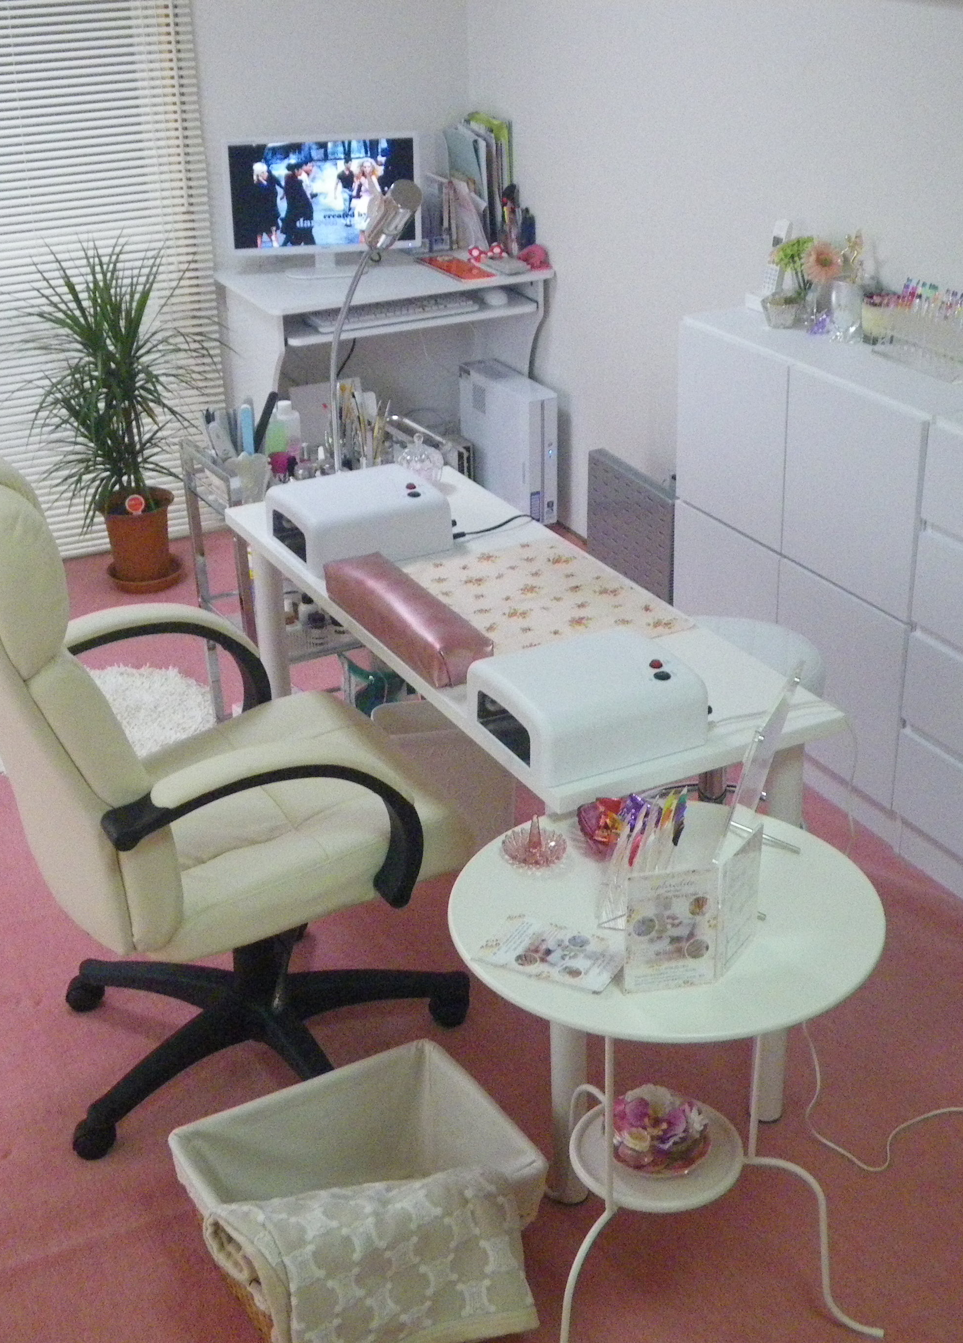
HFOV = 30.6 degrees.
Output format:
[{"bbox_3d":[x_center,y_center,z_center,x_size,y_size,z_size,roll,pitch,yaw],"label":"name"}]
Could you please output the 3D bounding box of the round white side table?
[{"bbox_3d":[0.224,0.581,2.223,0.520,0.667,0.520,-1,26,1],"label":"round white side table"}]

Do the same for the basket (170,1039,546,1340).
[{"bbox_3d":[-0.167,0.744,2.430,0.405,0.215,0.330,-16,29,-27],"label":"basket"}]

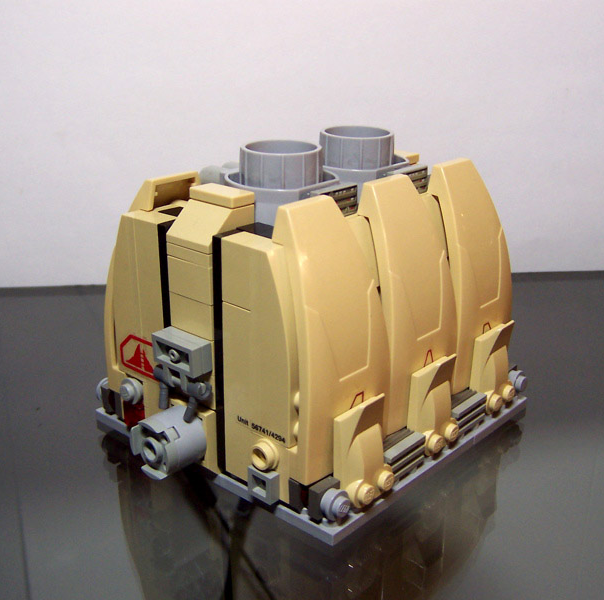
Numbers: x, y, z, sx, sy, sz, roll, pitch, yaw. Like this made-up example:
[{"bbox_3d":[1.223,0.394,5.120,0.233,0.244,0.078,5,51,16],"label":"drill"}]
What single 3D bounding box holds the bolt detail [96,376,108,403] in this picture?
[{"bbox_3d":[-0.060,0.027,0.257,0.005,0.008,0.008,18,27,38],"label":"bolt detail"}]

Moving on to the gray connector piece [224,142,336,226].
[{"bbox_3d":[-0.006,-0.032,0.225,0.032,0.017,0.032,1,21,0],"label":"gray connector piece"}]

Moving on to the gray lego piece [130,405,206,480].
[{"bbox_3d":[-0.034,0.037,0.217,0.016,0.016,0.012,18,27,38],"label":"gray lego piece"}]

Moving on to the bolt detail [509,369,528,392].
[{"bbox_3d":[0.068,0.026,0.262,0.005,0.008,0.008,18,27,38],"label":"bolt detail"}]

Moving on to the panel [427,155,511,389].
[{"bbox_3d":[0.049,-0.008,0.250,0.018,0.066,0.032,18,27,38],"label":"panel"}]

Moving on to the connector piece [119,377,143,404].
[{"bbox_3d":[-0.049,0.026,0.241,0.008,0.008,0.005,18,27,38],"label":"connector piece"}]

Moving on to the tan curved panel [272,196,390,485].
[{"bbox_3d":[0.007,0.009,0.205,0.018,0.066,0.032,18,27,38],"label":"tan curved panel"}]

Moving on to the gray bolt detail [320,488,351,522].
[{"bbox_3d":[0.009,0.050,0.201,0.005,0.008,0.008,18,27,38],"label":"gray bolt detail"}]

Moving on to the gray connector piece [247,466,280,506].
[{"bbox_3d":[-0.010,0.047,0.212,0.008,0.008,0.003,18,27,38],"label":"gray connector piece"}]

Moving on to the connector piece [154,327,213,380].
[{"bbox_3d":[-0.031,0.013,0.214,0.016,0.008,0.006,18,27,38],"label":"connector piece"}]

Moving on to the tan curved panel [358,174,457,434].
[{"bbox_3d":[0.028,0.001,0.228,0.018,0.066,0.032,18,27,38],"label":"tan curved panel"}]

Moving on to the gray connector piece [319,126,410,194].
[{"bbox_3d":[0.015,-0.041,0.247,0.032,0.017,0.032,18,27,38],"label":"gray connector piece"}]

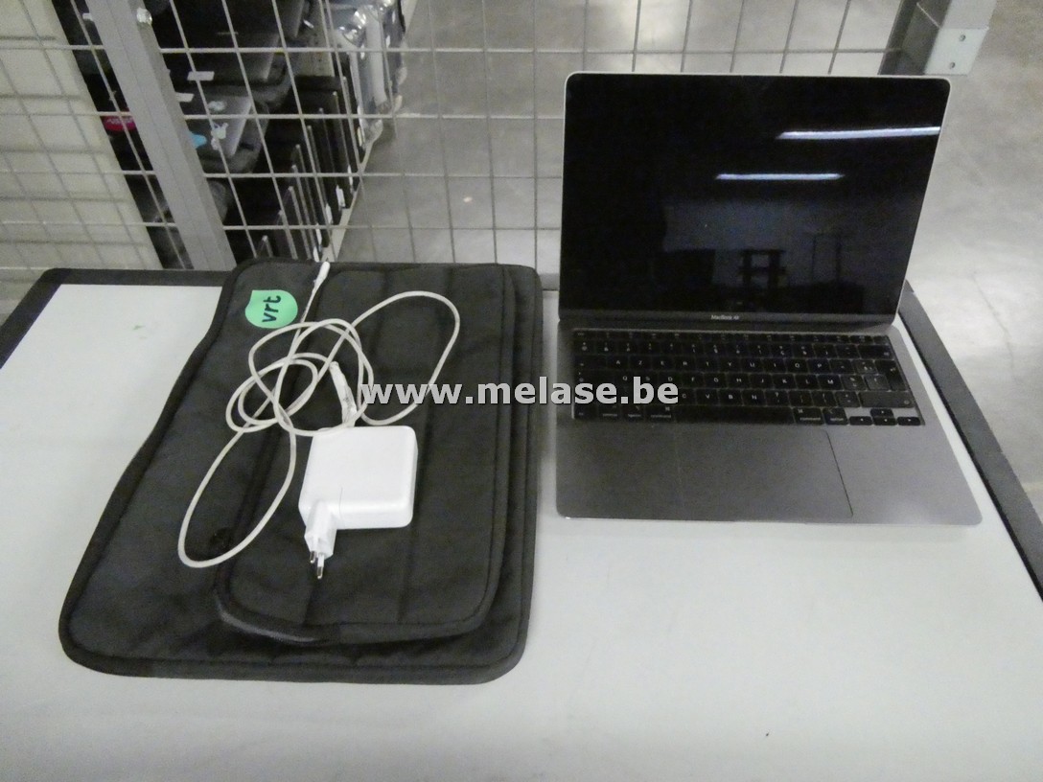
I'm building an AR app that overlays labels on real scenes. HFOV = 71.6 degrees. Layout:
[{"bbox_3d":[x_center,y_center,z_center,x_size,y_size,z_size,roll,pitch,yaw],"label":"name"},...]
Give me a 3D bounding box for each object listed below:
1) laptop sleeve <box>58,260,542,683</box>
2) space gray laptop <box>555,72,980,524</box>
[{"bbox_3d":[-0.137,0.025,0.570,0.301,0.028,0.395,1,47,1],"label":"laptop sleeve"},{"bbox_3d":[0.183,-0.078,0.548,0.304,0.200,0.296,1,47,1],"label":"space gray laptop"}]

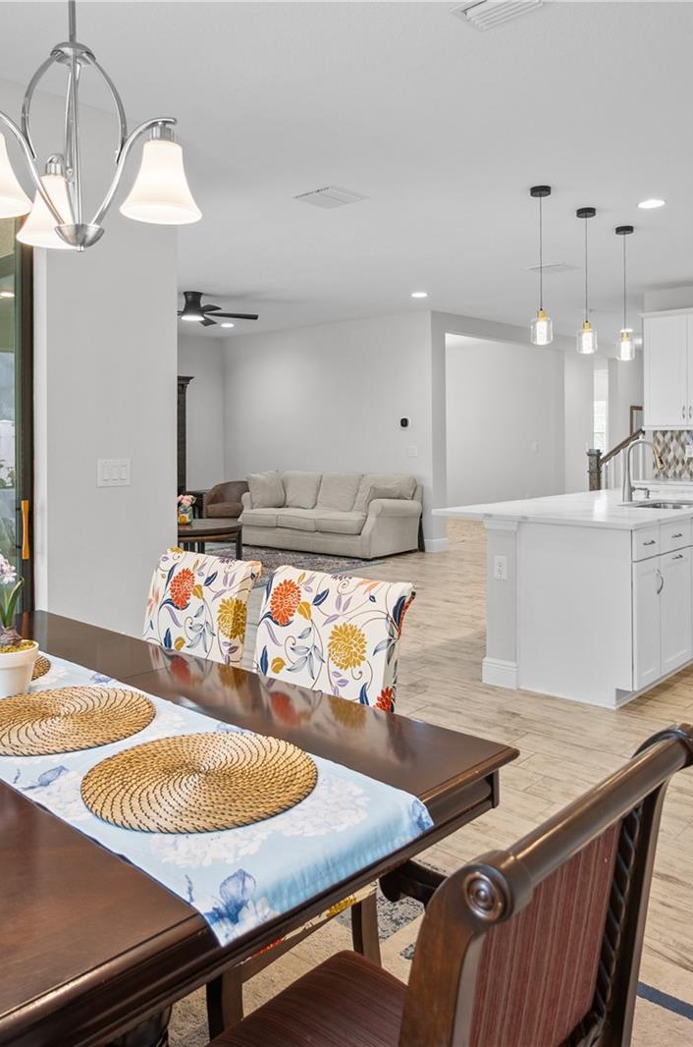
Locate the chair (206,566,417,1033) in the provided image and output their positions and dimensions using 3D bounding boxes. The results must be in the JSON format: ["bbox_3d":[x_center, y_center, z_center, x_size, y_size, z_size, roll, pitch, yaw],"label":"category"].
[{"bbox_3d":[-0.207,0.636,1.727,0.480,0.975,0.590,3,5,42],"label":"chair"}]

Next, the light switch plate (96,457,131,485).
[{"bbox_3d":[-1.065,-0.234,3.604,0.010,0.122,0.168,4,6,42],"label":"light switch plate"}]

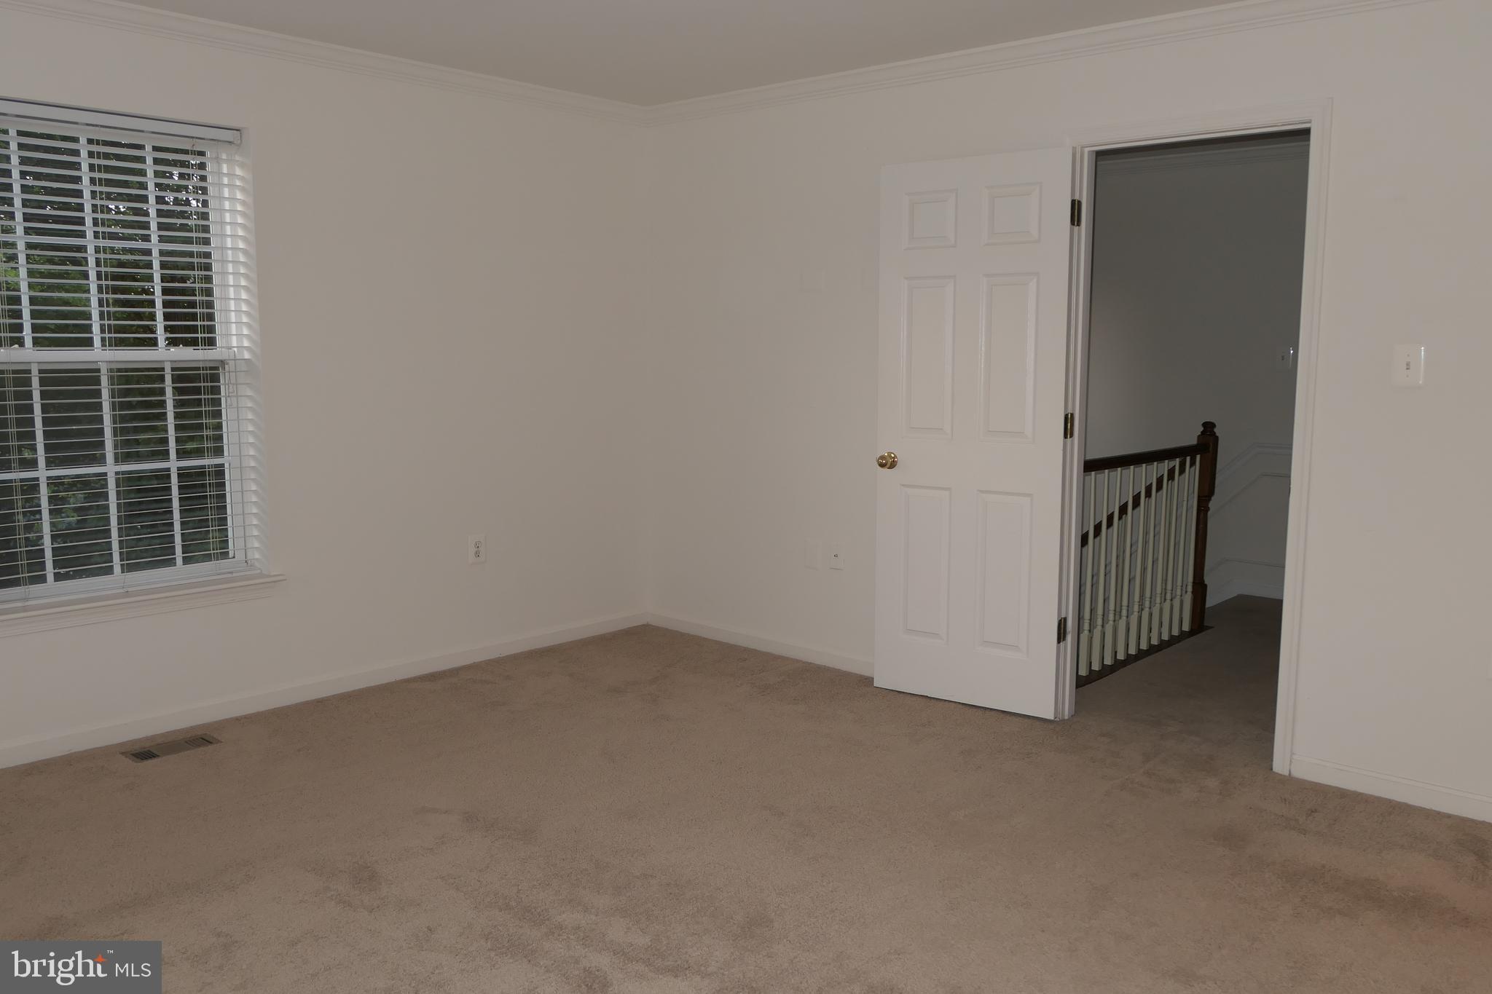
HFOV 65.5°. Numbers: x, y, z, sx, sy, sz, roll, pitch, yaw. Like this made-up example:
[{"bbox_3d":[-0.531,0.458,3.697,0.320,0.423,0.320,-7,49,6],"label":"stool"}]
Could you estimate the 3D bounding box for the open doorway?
[{"bbox_3d":[1.477,-0.164,3.941,0.754,2.055,0.120,7,10,40],"label":"open doorway"}]

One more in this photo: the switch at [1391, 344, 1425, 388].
[{"bbox_3d":[1.947,-0.387,3.411,0.078,0.122,0.020,7,10,40],"label":"switch"}]

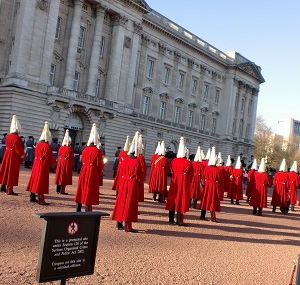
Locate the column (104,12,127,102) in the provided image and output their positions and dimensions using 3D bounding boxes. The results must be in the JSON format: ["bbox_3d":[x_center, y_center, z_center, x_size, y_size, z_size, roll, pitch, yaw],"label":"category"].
[{"bbox_3d":[-5.067,-12.509,57.196,1.500,12.900,1.500,5,-3,41],"label":"column"}]

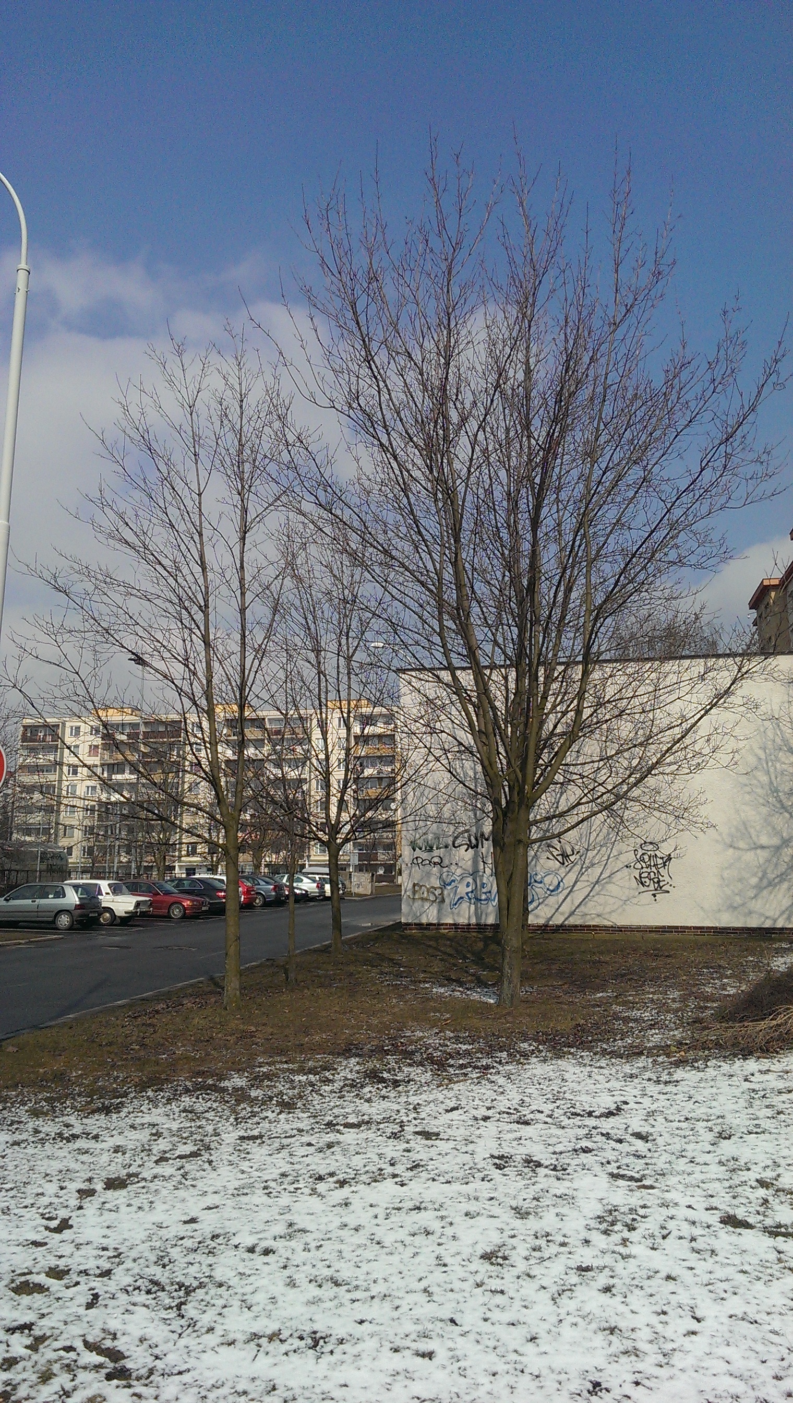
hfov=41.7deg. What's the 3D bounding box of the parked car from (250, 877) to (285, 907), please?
[{"bbox_3d":[-7.732,9.285,51.087,4.650,1.450,1.780,-2,-9,12],"label":"parked car"}]

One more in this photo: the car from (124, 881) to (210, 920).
[{"bbox_3d":[-9.119,7.392,38.964,4.433,1.390,1.698,-3,-9,15],"label":"car"}]

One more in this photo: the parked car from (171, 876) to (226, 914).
[{"bbox_3d":[-8.806,7.878,42.216,4.700,1.450,1.820,-2,-9,12],"label":"parked car"}]

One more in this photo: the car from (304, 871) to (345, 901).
[{"bbox_3d":[-5.319,11.059,62.875,4.550,1.620,1.760,-2,-9,12],"label":"car"}]

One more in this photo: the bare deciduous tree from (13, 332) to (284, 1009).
[{"bbox_3d":[-3.266,-0.614,13.743,3.430,8.990,3.260,-1,-9,0],"label":"bare deciduous tree"}]

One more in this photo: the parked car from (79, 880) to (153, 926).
[{"bbox_3d":[-10.376,6.760,35.093,4.166,1.440,1.611,-2,-9,11],"label":"parked car"}]

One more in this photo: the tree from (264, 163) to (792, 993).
[{"bbox_3d":[1.718,-1.919,13.653,6.480,11.420,6.150,-1,-9,0],"label":"tree"}]

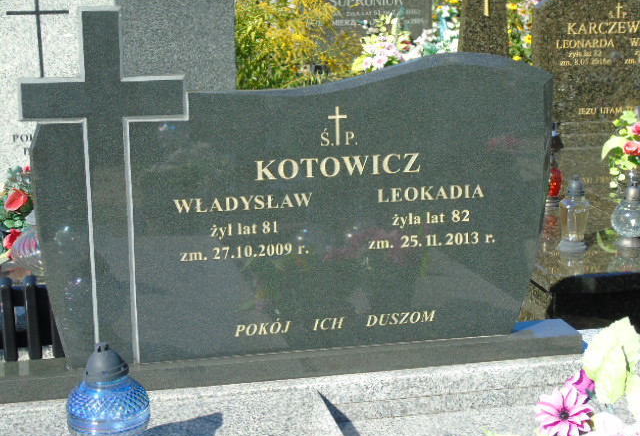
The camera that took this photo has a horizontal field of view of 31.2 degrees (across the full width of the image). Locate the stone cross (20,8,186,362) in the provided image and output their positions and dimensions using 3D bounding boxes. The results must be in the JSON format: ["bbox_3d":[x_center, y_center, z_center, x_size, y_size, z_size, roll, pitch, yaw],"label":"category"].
[{"bbox_3d":[-0.475,-0.063,2.572,0.353,0.802,0.080,-3,13,-12],"label":"stone cross"}]

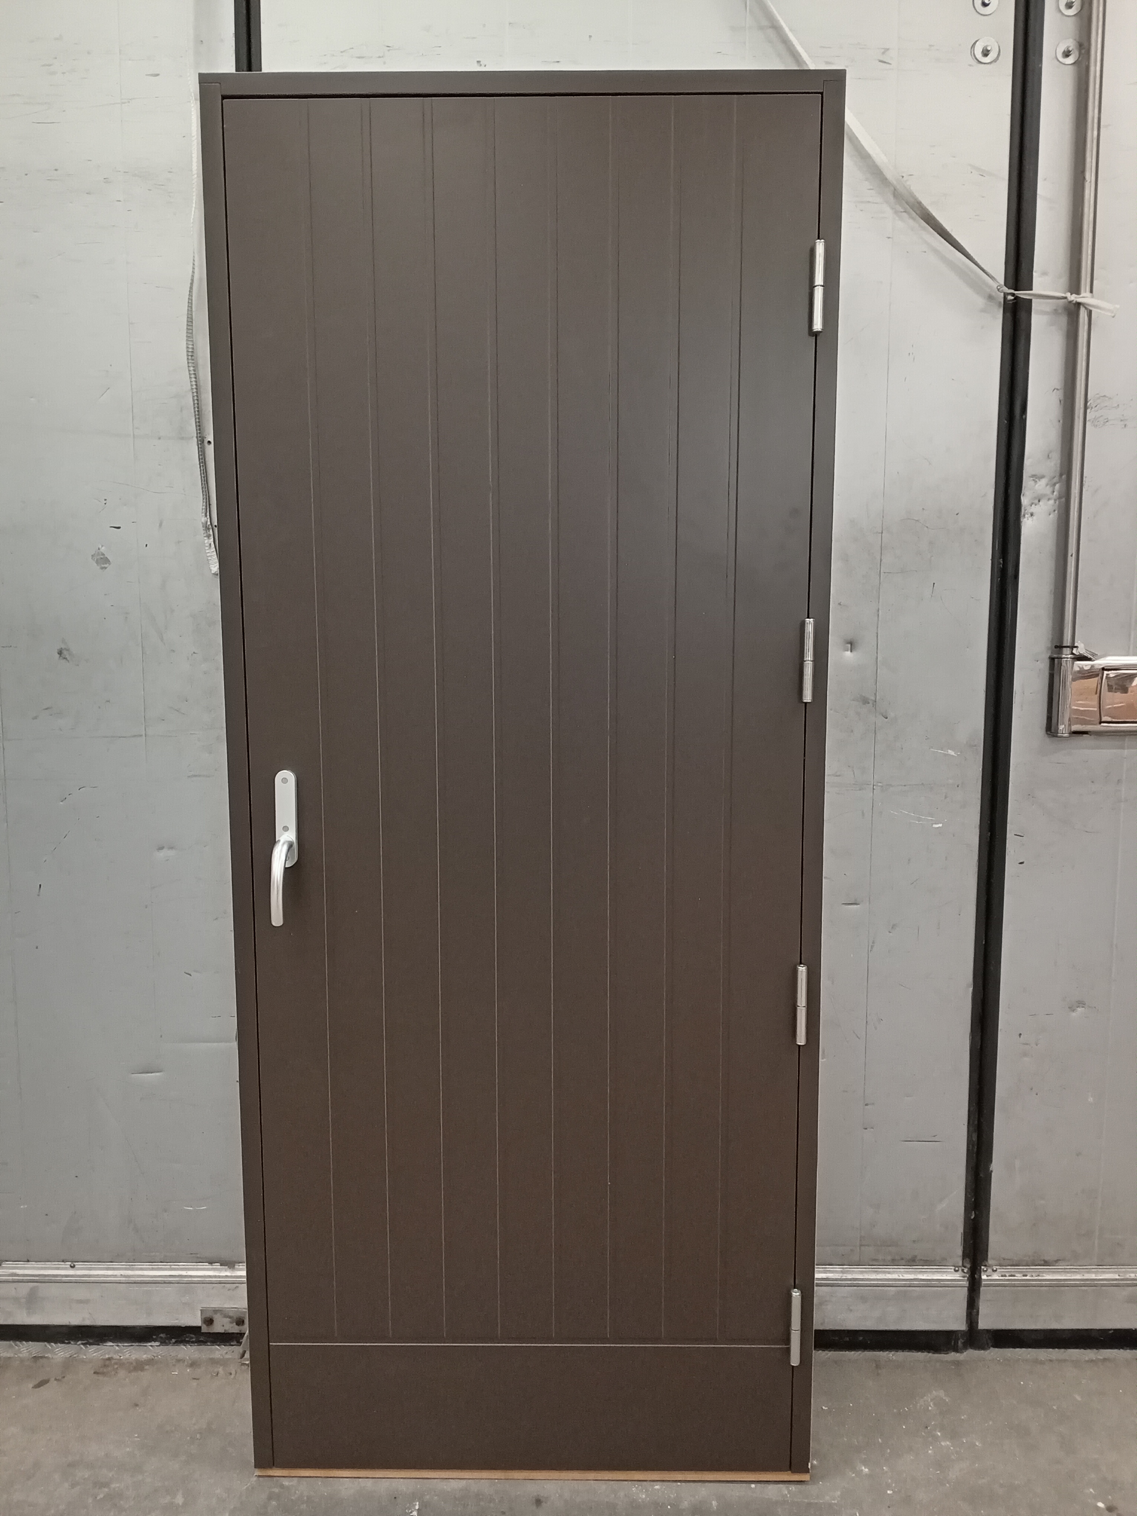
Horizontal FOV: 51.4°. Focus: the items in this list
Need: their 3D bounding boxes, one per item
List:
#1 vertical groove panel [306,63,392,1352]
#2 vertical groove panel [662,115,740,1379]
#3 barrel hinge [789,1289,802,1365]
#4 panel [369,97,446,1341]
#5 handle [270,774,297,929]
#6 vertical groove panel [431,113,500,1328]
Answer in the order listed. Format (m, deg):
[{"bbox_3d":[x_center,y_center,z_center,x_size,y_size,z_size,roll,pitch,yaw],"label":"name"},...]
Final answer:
[{"bbox_3d":[-0.316,0.005,1.742,0.085,1.830,0.020,0,7,1],"label":"vertical groove panel"},{"bbox_3d":[0.191,0.004,1.737,0.085,1.830,0.020,0,7,1],"label":"vertical groove panel"},{"bbox_3d":[0.350,0.879,1.829,0.015,0.125,0.016,0,7,1],"label":"barrel hinge"},{"bbox_3d":[-0.231,0.004,1.741,0.085,1.830,0.020,0,7,1],"label":"panel"},{"bbox_3d":[-0.415,0.131,1.715,0.031,0.220,0.068,0,7,1],"label":"handle"},{"bbox_3d":[-0.147,0.004,1.740,0.085,1.830,0.020,0,7,1],"label":"vertical groove panel"}]

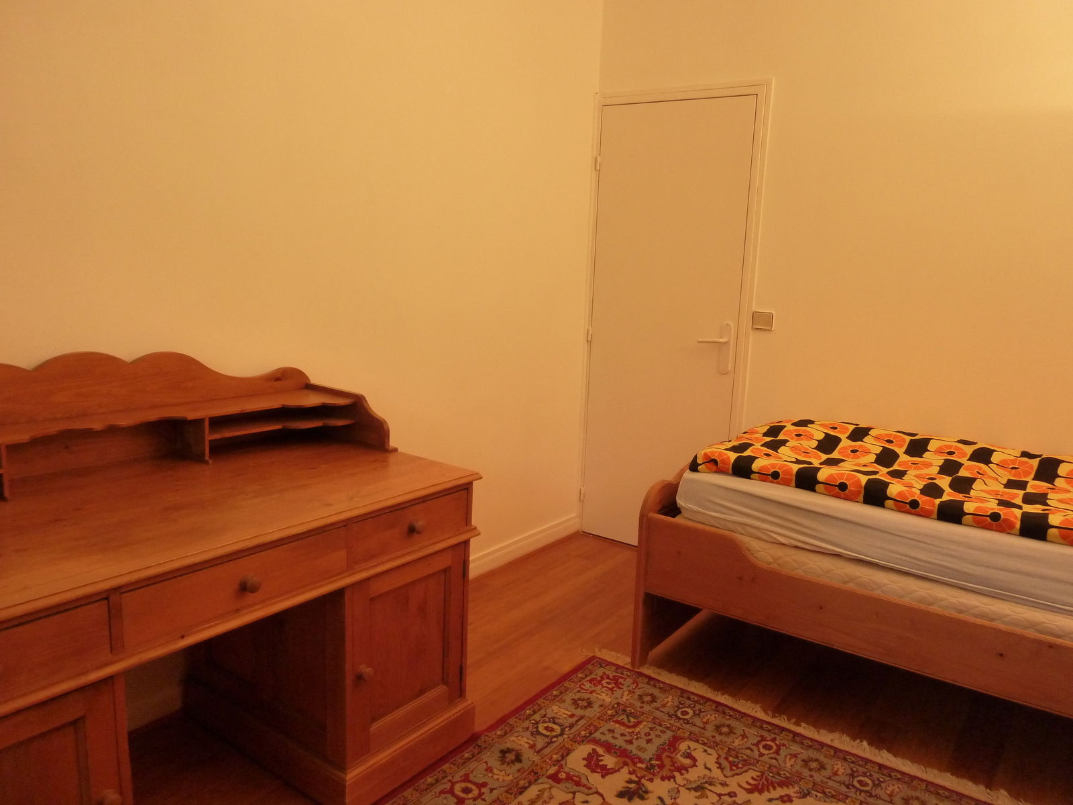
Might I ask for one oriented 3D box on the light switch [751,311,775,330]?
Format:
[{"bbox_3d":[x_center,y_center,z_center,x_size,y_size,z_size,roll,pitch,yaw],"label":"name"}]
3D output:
[{"bbox_3d":[0.948,-0.341,3.241,0.085,0.076,0.013,10,14,34],"label":"light switch"}]

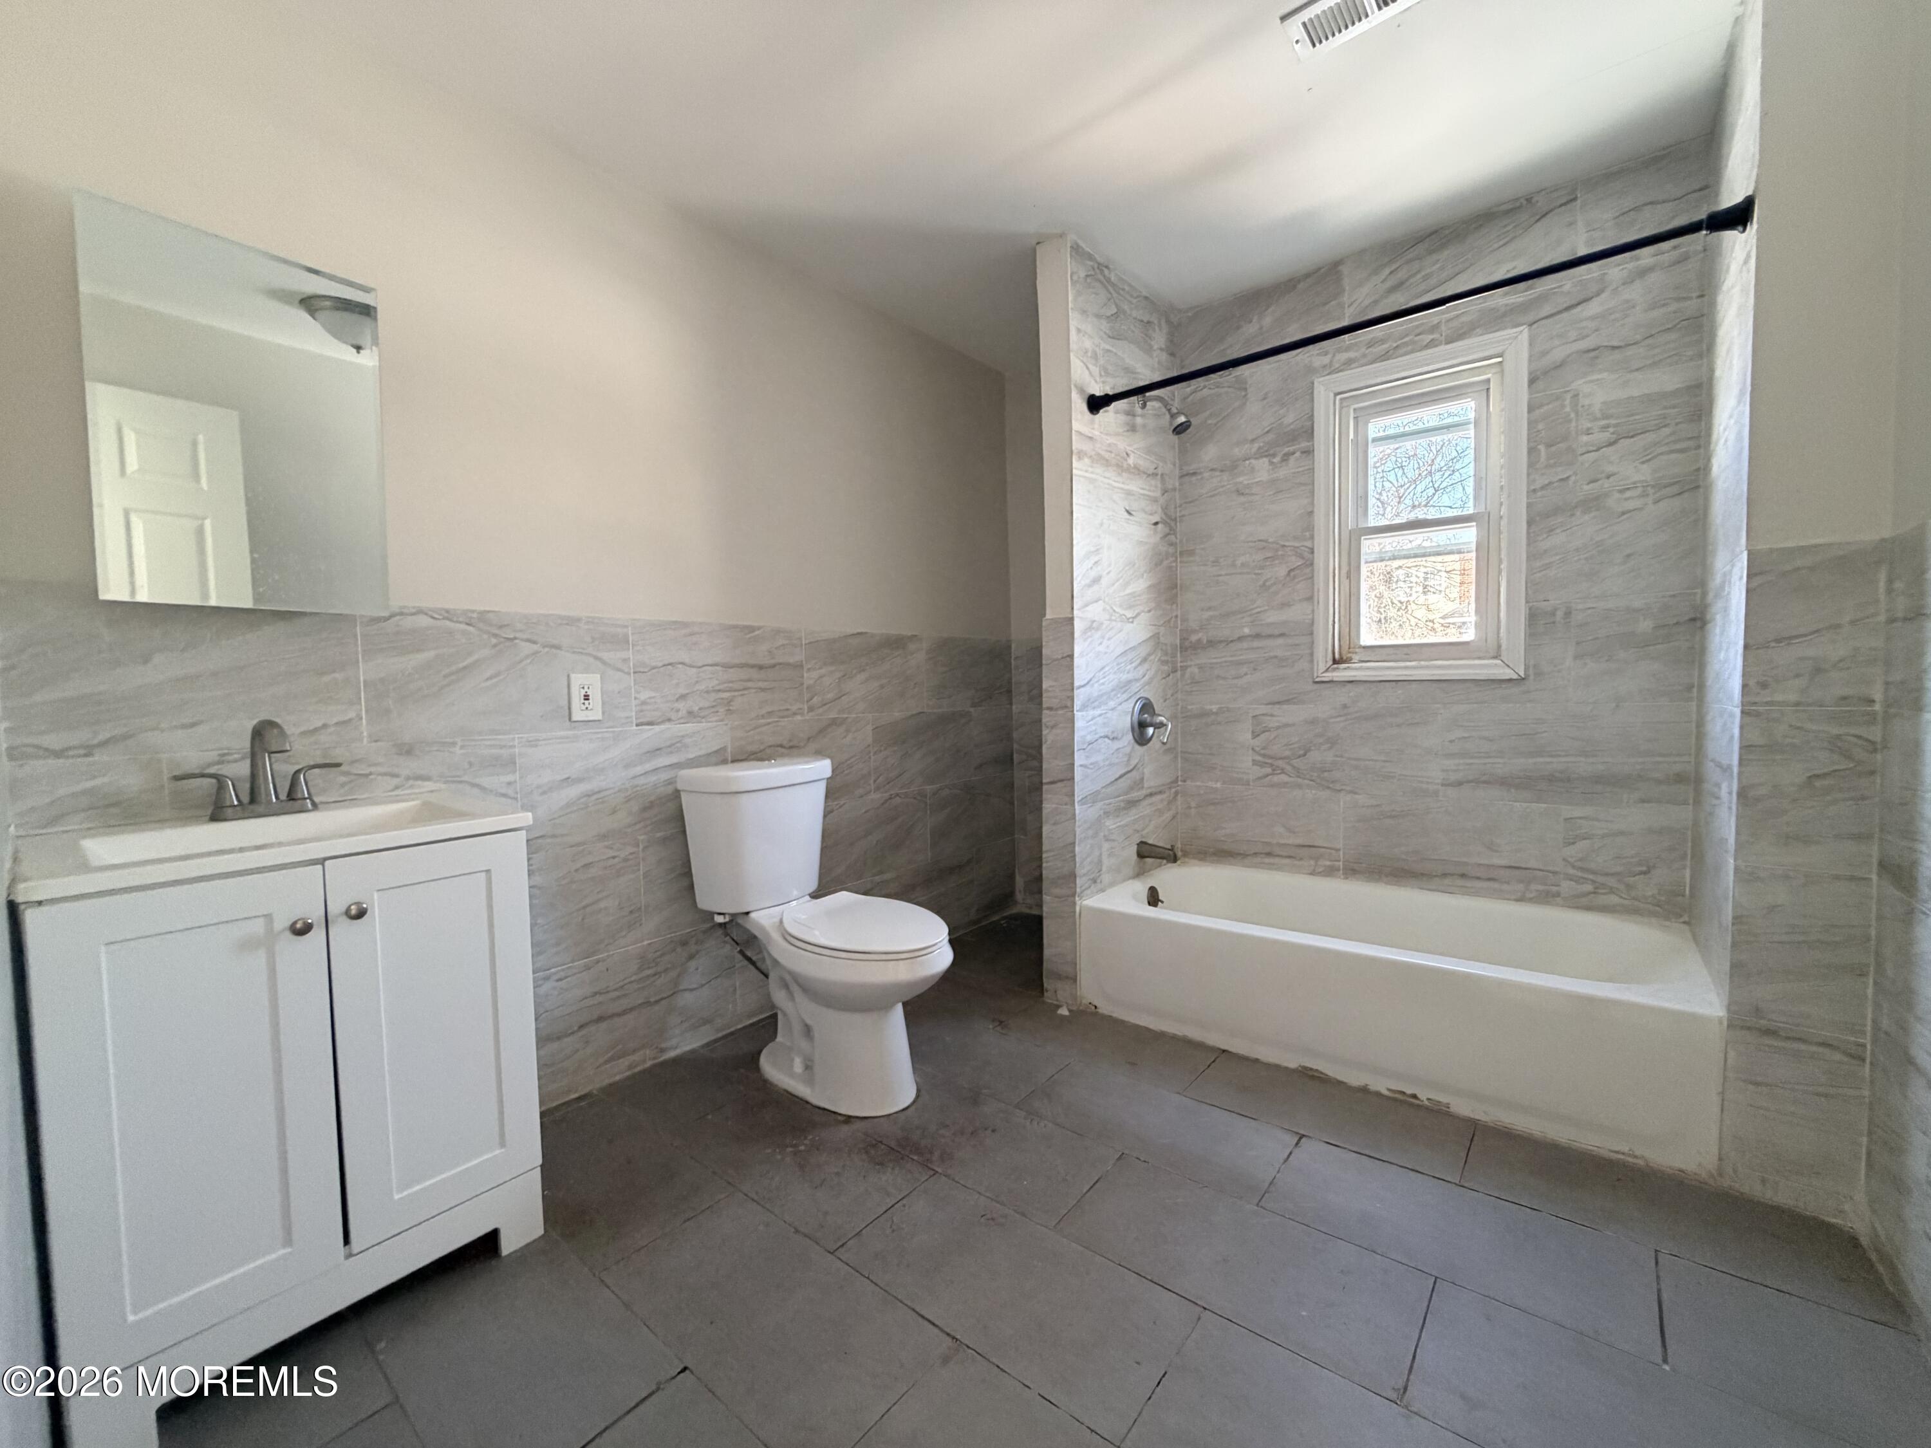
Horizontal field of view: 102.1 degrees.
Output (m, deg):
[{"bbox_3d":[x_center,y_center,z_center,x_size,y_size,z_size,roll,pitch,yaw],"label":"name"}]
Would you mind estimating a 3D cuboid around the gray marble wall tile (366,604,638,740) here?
[{"bbox_3d":[-1.117,-0.121,1.930,0.010,0.298,0.608,1,3,39],"label":"gray marble wall tile"}]

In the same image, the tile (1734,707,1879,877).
[{"bbox_3d":[1.602,0.127,1.492,0.180,0.307,0.011,1,3,39],"label":"tile"}]

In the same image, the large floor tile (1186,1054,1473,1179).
[{"bbox_3d":[0.882,0.947,1.921,0.604,0.012,0.297,1,4,39],"label":"large floor tile"}]

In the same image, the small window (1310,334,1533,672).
[{"bbox_3d":[1.469,-0.665,2.558,0.605,1.047,0.080,1,4,39],"label":"small window"}]

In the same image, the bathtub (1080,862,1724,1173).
[{"bbox_3d":[1.195,0.740,2.353,1.502,0.347,0.760,1,4,39],"label":"bathtub"}]

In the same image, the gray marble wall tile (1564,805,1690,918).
[{"bbox_3d":[1.903,0.380,2.254,0.280,0.306,0.012,1,4,39],"label":"gray marble wall tile"}]

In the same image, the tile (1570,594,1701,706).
[{"bbox_3d":[1.897,-0.209,2.220,0.268,0.303,0.010,1,4,39],"label":"tile"}]

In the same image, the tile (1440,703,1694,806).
[{"bbox_3d":[1.776,0.087,2.339,0.595,0.298,0.012,1,4,39],"label":"tile"}]

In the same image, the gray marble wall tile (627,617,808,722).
[{"bbox_3d":[-0.735,-0.151,2.401,0.012,0.297,0.601,1,4,39],"label":"gray marble wall tile"}]

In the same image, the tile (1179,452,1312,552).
[{"bbox_3d":[1.036,-0.827,2.927,0.493,0.302,0.011,1,3,39],"label":"tile"}]

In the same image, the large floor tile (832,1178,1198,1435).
[{"bbox_3d":[0.077,0.990,1.383,0.600,0.012,0.308,1,4,39],"label":"large floor tile"}]

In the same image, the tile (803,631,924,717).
[{"bbox_3d":[-0.353,-0.182,2.864,0.012,0.298,0.600,1,4,39],"label":"tile"}]

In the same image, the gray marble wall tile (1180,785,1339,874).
[{"bbox_3d":[1.081,0.384,2.893,0.586,0.298,0.010,1,3,39],"label":"gray marble wall tile"}]

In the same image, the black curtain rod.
[{"bbox_3d":[0.959,-1.014,2.010,1.498,0.060,0.060,1,4,39],"label":"black curtain rod"}]

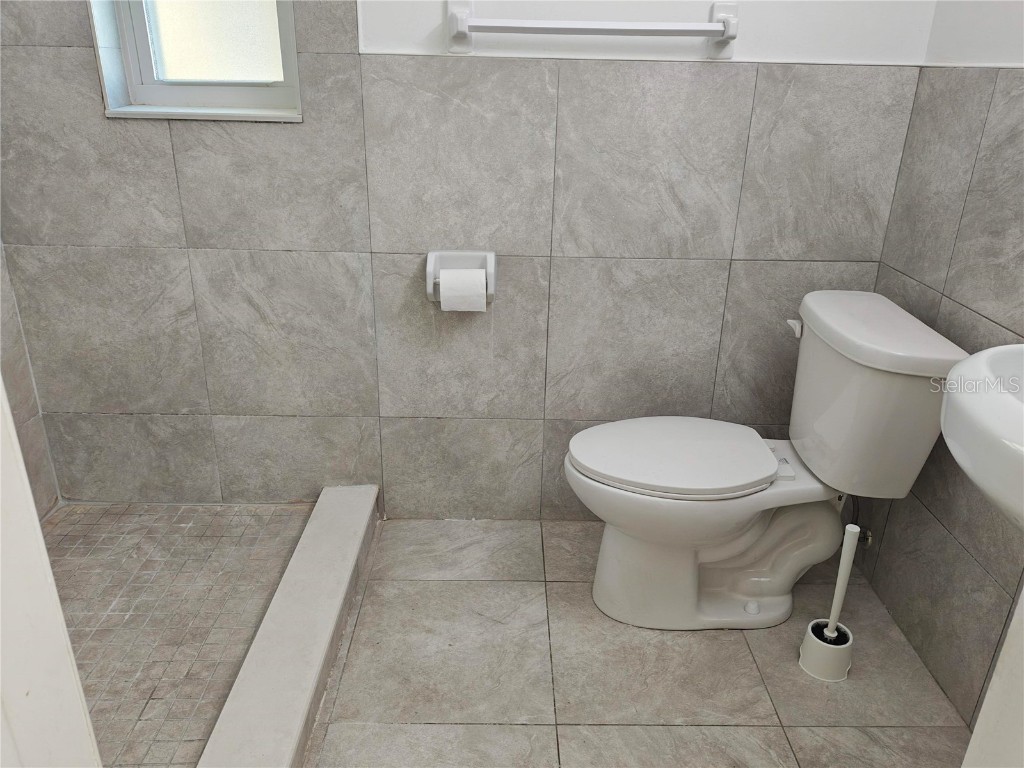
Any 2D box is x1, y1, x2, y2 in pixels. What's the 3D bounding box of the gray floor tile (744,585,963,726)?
[{"bbox_3d":[0.733,0.612,1.707,0.377,0.012,0.453,1,23,-1],"label":"gray floor tile"}]

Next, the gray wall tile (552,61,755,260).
[{"bbox_3d":[0.330,-0.526,1.771,0.452,0.451,0.012,1,23,-1],"label":"gray wall tile"}]

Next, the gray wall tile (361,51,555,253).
[{"bbox_3d":[-0.122,-0.533,1.764,0.452,0.451,0.012,1,23,-1],"label":"gray wall tile"}]

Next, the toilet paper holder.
[{"bbox_3d":[-0.129,-0.257,1.847,0.171,0.133,0.075,1,23,-1],"label":"toilet paper holder"}]

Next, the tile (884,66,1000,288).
[{"bbox_3d":[0.938,-0.458,1.643,0.012,0.451,0.288,1,23,-1],"label":"tile"}]

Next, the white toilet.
[{"bbox_3d":[0.507,0.190,1.740,0.773,0.723,0.470,1,23,-1],"label":"white toilet"}]

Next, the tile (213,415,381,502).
[{"bbox_3d":[-0.594,0.214,2.087,0.455,0.279,0.012,1,23,-1],"label":"tile"}]

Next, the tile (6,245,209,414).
[{"bbox_3d":[-1.041,-0.131,1.938,0.455,0.455,0.012,1,23,-1],"label":"tile"}]

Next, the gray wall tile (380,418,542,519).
[{"bbox_3d":[-0.140,0.243,2.090,0.452,0.327,0.012,1,23,-1],"label":"gray wall tile"}]

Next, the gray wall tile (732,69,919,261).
[{"bbox_3d":[0.744,-0.520,1.778,0.375,0.451,0.012,1,23,-1],"label":"gray wall tile"}]

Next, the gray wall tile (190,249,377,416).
[{"bbox_3d":[-0.586,-0.124,1.945,0.455,0.455,0.012,1,23,-1],"label":"gray wall tile"}]

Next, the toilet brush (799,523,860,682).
[{"bbox_3d":[0.700,0.455,1.581,0.108,0.366,0.108,1,23,-1],"label":"toilet brush"}]

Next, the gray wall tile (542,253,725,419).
[{"bbox_3d":[0.321,-0.109,1.947,0.452,0.454,0.012,1,23,-1],"label":"gray wall tile"}]

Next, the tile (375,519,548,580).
[{"bbox_3d":[-0.141,0.457,2.033,0.455,0.012,0.283,1,23,-1],"label":"tile"}]

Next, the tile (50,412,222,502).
[{"bbox_3d":[-1.049,0.208,2.066,0.465,0.282,0.012,1,23,-1],"label":"tile"}]

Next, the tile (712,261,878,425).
[{"bbox_3d":[0.739,-0.104,1.967,0.377,0.455,0.012,1,23,-1],"label":"tile"}]

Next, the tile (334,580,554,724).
[{"bbox_3d":[-0.138,0.599,1.693,0.455,0.012,0.453,1,23,-1],"label":"tile"}]

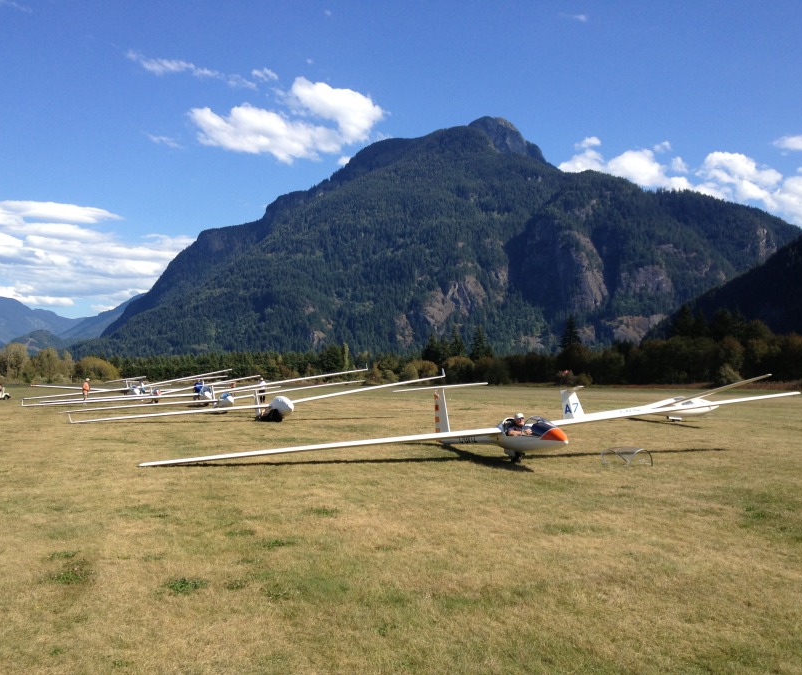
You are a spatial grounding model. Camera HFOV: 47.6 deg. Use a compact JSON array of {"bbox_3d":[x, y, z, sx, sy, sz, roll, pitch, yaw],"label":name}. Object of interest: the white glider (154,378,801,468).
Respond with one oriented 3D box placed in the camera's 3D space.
[{"bbox_3d":[2.000,1.885,20.072,15.000,1.550,7.000,-4,-2,-17],"label":"white glider"}]

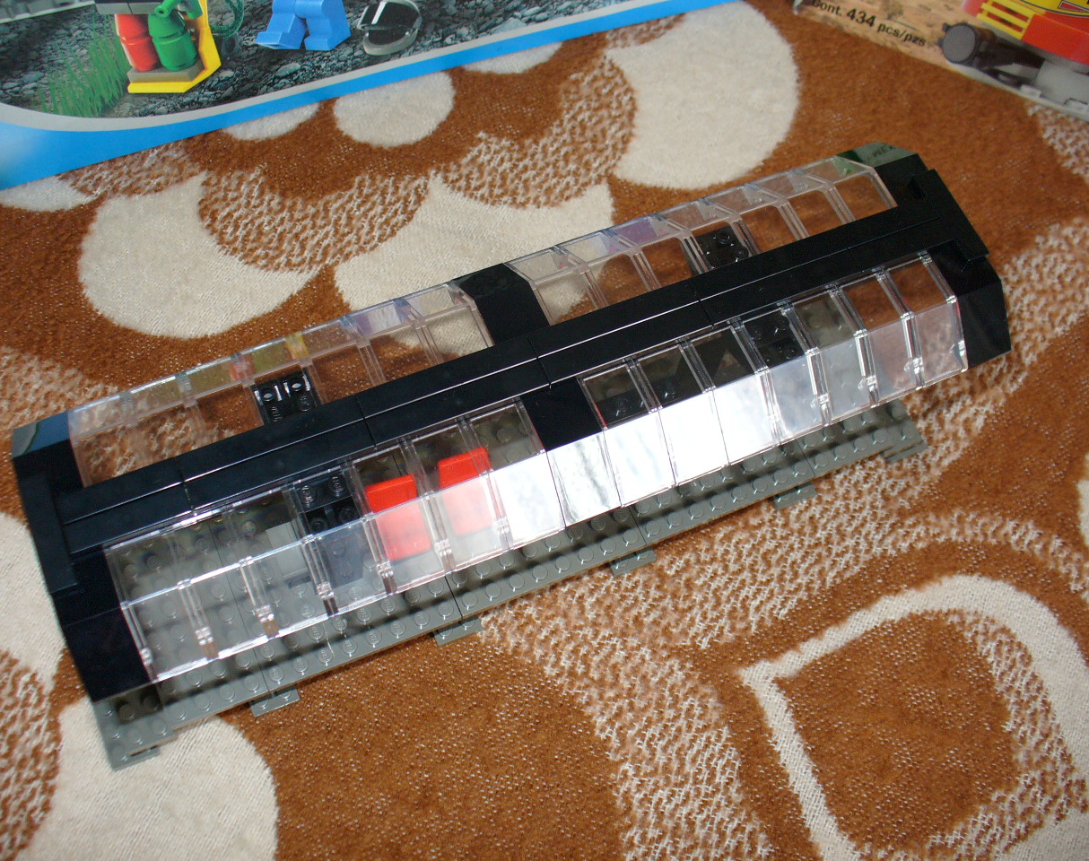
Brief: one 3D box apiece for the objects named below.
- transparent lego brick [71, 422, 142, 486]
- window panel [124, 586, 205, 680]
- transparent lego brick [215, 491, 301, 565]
[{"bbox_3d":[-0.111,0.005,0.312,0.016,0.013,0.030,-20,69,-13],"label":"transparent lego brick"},{"bbox_3d":[-0.090,0.049,0.295,0.016,0.003,0.022,-20,110,-13],"label":"window panel"},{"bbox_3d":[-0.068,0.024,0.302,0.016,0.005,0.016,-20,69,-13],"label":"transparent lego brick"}]

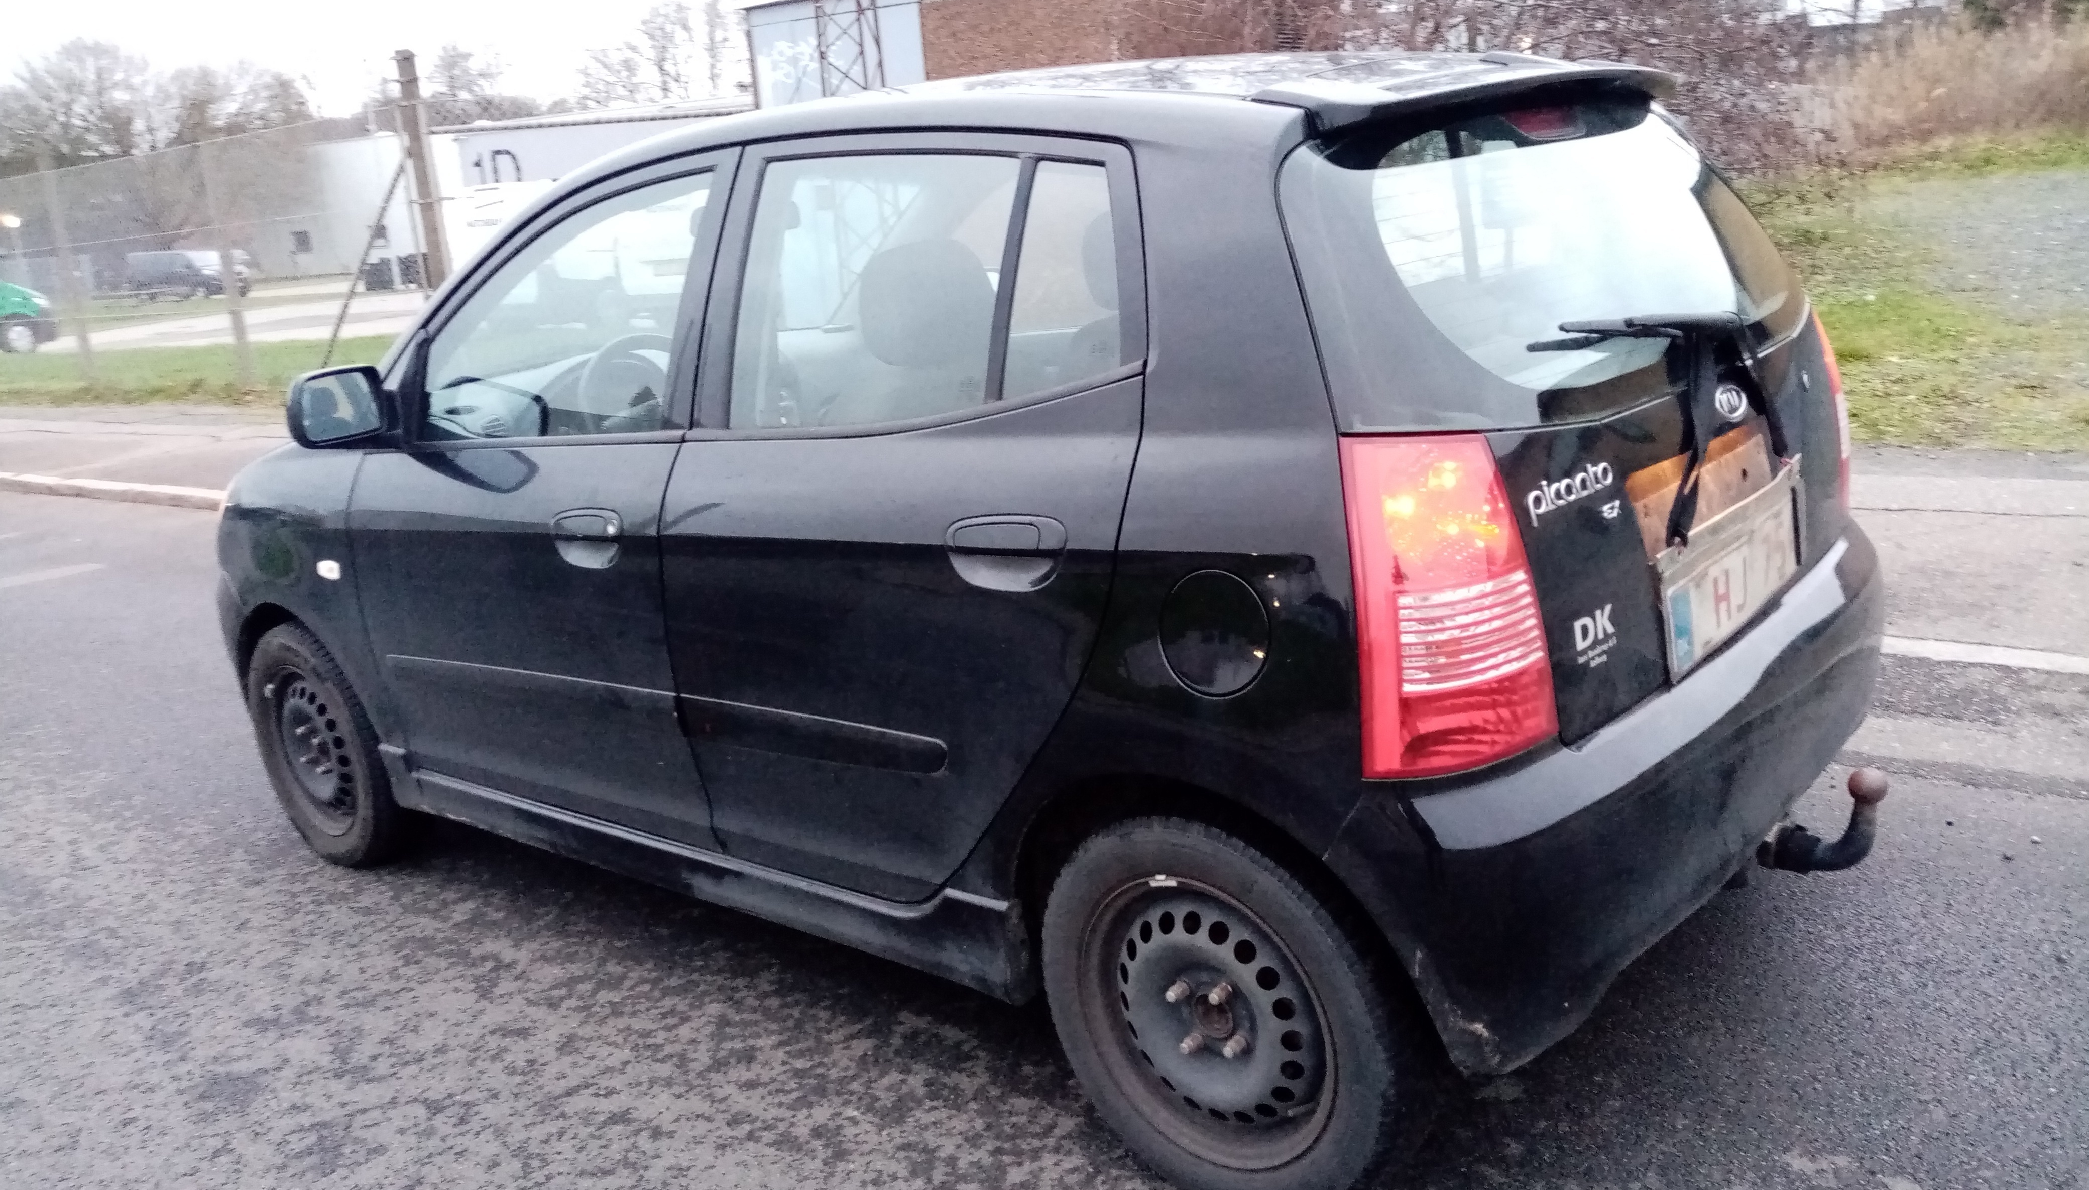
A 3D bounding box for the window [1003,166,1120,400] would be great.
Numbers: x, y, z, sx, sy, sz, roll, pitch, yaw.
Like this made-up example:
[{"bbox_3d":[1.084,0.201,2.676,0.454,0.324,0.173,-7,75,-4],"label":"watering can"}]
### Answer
[{"bbox_3d":[0.033,-0.387,1.922,0.195,0.295,0.030,5,3,37],"label":"window"}]

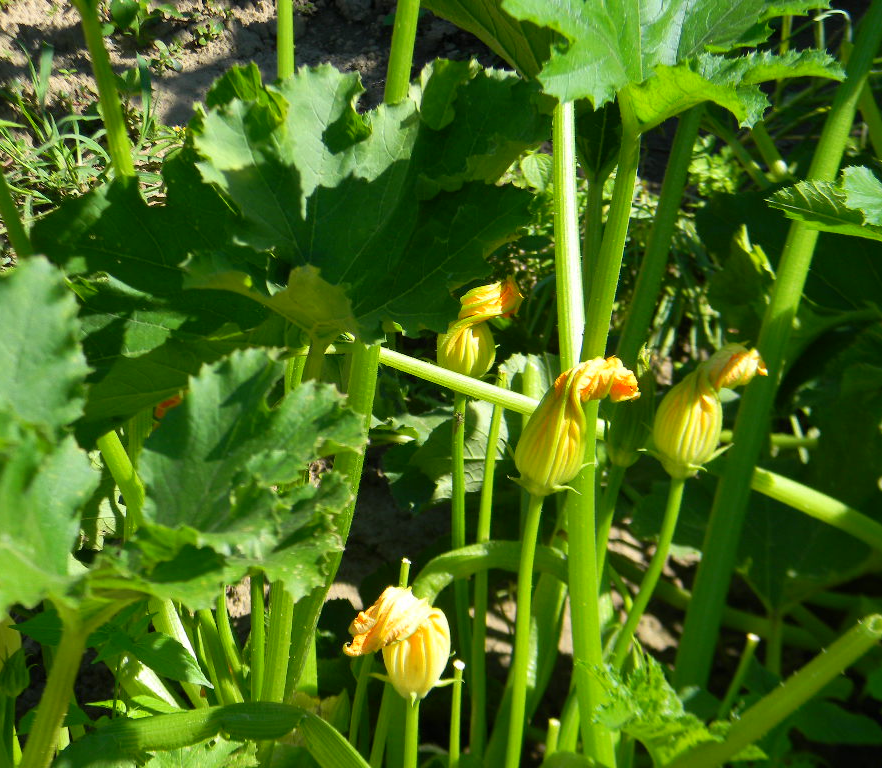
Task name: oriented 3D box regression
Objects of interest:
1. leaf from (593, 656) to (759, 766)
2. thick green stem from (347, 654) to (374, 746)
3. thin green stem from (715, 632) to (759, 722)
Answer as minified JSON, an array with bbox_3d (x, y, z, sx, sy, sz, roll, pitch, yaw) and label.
[{"bbox_3d":[0.144,0.199,1.500,0.106,0.060,0.075,0,23,0],"label":"leaf"},{"bbox_3d":[-0.052,0.204,1.580,0.008,0.059,0.008,12,15,0],"label":"thick green stem"},{"bbox_3d":[0.201,0.198,1.660,0.007,0.061,0.007,24,12,0],"label":"thin green stem"}]

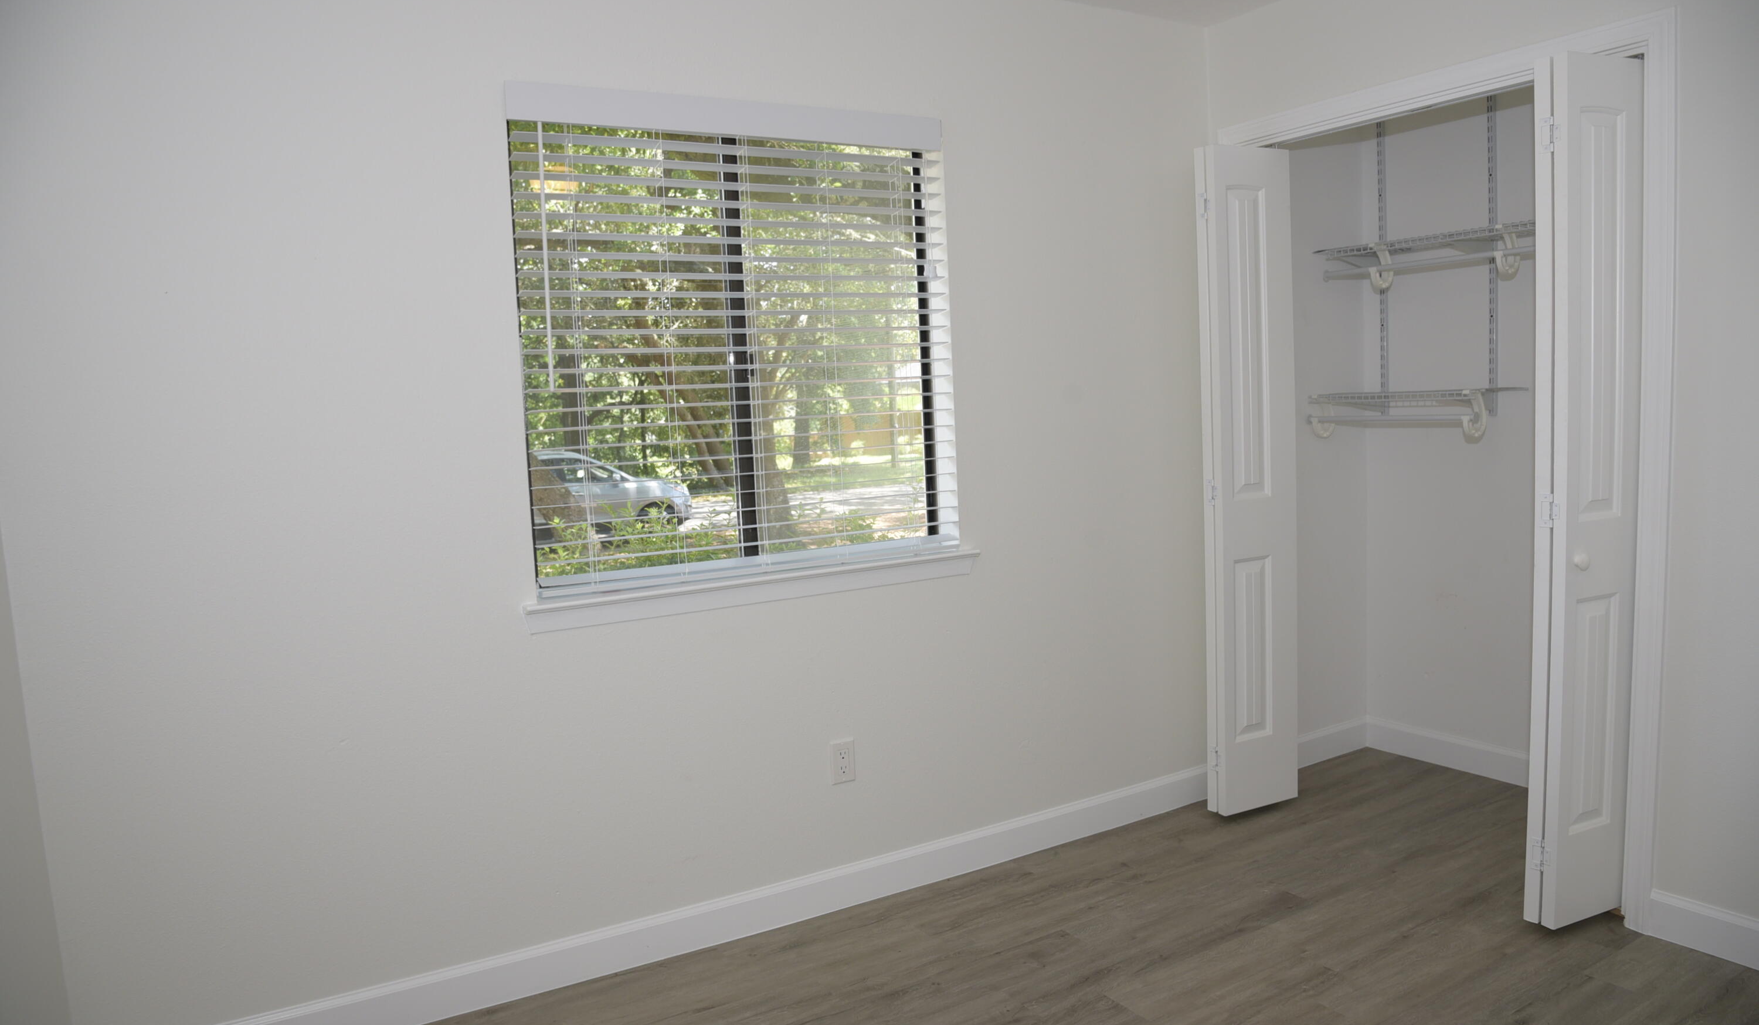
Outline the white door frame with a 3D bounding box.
[{"bbox_3d":[1.496,-0.101,3.260,0.110,2.129,1.308,-6,7,-31],"label":"white door frame"}]

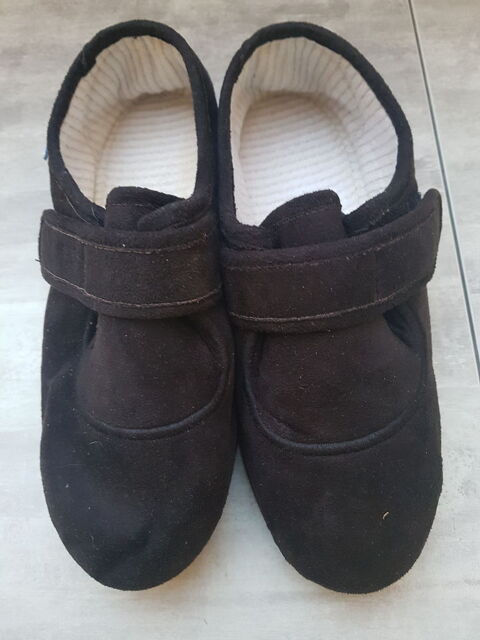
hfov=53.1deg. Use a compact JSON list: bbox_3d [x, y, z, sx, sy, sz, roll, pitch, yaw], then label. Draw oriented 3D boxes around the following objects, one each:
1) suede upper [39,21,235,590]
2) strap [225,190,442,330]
[{"bbox_3d":[-0.052,-0.016,0.230,0.099,0.075,0.270,-1,74,1],"label":"suede upper"},{"bbox_3d":[0.042,-0.030,0.219,0.104,0.039,0.054,-8,74,-1],"label":"strap"}]

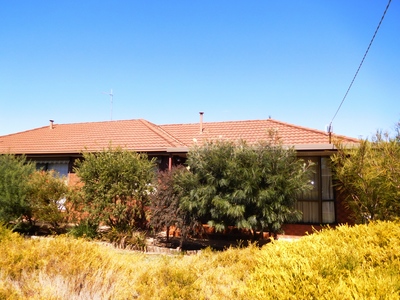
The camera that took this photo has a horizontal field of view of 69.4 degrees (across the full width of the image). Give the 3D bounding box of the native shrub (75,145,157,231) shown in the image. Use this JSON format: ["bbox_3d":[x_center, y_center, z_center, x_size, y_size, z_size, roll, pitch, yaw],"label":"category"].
[{"bbox_3d":[-2.723,1.258,9.200,2.650,2.750,2.300,0,-4,0],"label":"native shrub"}]

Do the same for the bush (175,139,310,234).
[{"bbox_3d":[1.370,1.159,8.700,4.000,3.000,2.900,0,-4,0],"label":"bush"}]

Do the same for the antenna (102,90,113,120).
[{"bbox_3d":[-4.675,-2.299,14.600,0.600,1.650,0.450,3,-5,-41],"label":"antenna"}]

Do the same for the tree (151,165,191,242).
[{"bbox_3d":[-0.839,1.603,8.500,1.250,2.250,1.200,0,-4,0],"label":"tree"}]

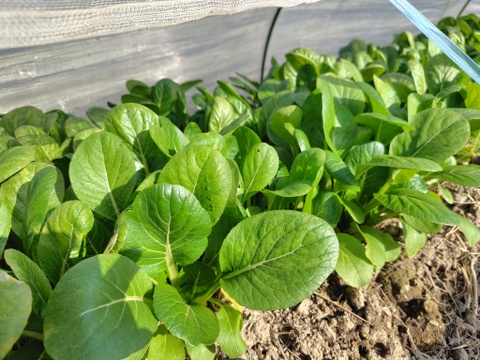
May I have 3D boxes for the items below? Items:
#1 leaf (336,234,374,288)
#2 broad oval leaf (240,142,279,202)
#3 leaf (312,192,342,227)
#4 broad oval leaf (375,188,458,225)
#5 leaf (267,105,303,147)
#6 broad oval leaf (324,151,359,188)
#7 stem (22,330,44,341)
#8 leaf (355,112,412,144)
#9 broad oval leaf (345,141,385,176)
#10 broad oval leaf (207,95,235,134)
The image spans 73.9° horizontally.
[{"bbox_3d":[0.199,0.143,0.560,0.070,0.028,0.096,-26,72,-9],"label":"leaf"},{"bbox_3d":[0.039,-0.014,0.600,0.068,0.028,0.119,19,83,7],"label":"broad oval leaf"},{"bbox_3d":[0.159,0.054,0.580,0.071,0.025,0.064,-42,69,-12],"label":"leaf"},{"bbox_3d":[0.349,0.052,0.630,0.157,0.035,0.075,20,45,11],"label":"broad oval leaf"},{"bbox_3d":[0.111,-0.131,0.780,0.082,0.110,0.030,-14,5,12],"label":"leaf"},{"bbox_3d":[0.213,-0.022,0.670,0.062,0.035,0.101,-37,73,6],"label":"broad oval leaf"},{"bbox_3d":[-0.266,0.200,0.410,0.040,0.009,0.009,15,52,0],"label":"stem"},{"bbox_3d":[0.344,-0.123,0.760,0.135,0.081,0.050,14,16,24],"label":"leaf"},{"bbox_3d":[0.277,-0.046,0.710,0.074,0.030,0.098,30,70,24],"label":"broad oval leaf"},{"bbox_3d":[-0.050,-0.177,0.860,0.070,0.102,0.028,0,-6,-2],"label":"broad oval leaf"}]

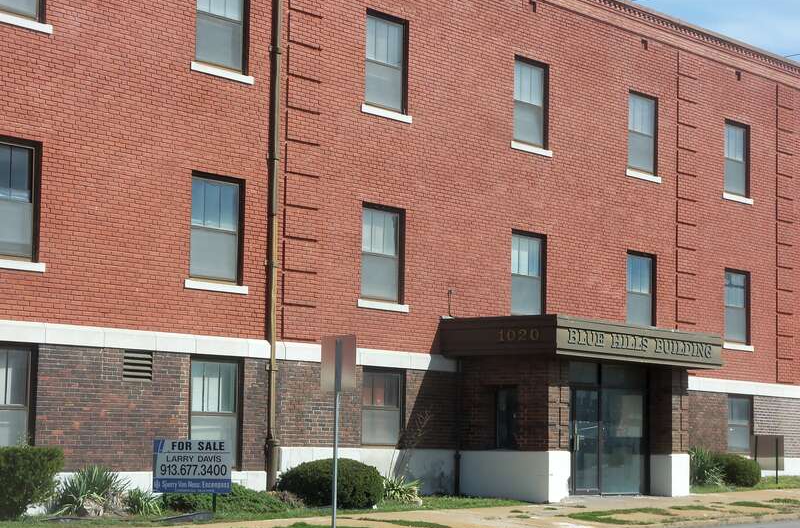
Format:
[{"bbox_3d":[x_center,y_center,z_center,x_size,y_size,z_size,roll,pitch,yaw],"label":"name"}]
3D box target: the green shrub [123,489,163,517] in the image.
[{"bbox_3d":[-3.707,3.447,26.719,0.460,0.420,0.500,1,-6,0],"label":"green shrub"}]

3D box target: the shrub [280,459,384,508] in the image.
[{"bbox_3d":[-1.113,3.467,29.200,1.450,0.790,1.650,-4,-8,38],"label":"shrub"}]

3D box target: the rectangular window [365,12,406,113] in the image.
[{"bbox_3d":[-0.265,-3.585,32.927,0.140,1.730,1.197,-4,-7,38],"label":"rectangular window"}]

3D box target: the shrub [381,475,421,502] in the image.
[{"bbox_3d":[0.042,3.775,31.017,0.650,0.480,0.720,-4,-8,39],"label":"shrub"}]

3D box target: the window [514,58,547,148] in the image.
[{"bbox_3d":[2.484,-3.111,35.735,0.150,1.668,1.168,-4,-8,38],"label":"window"}]

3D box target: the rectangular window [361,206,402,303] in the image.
[{"bbox_3d":[-0.317,-0.172,32.576,0.140,1.719,1.197,-4,-7,38],"label":"rectangular window"}]

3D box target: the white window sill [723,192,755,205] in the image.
[{"bbox_3d":[7.830,-1.494,42.953,0.180,0.133,1.430,-4,-7,38],"label":"white window sill"}]

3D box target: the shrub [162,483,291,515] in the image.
[{"bbox_3d":[-2.575,3.493,27.600,1.250,0.460,2.100,-4,-8,38],"label":"shrub"}]

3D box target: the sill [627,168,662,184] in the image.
[{"bbox_3d":[5.142,-1.851,39.156,0.180,0.130,1.400,-4,-8,39],"label":"sill"}]

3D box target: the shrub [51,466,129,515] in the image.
[{"bbox_3d":[-4.315,3.154,25.692,0.950,0.700,1.080,-4,-8,39],"label":"shrub"}]

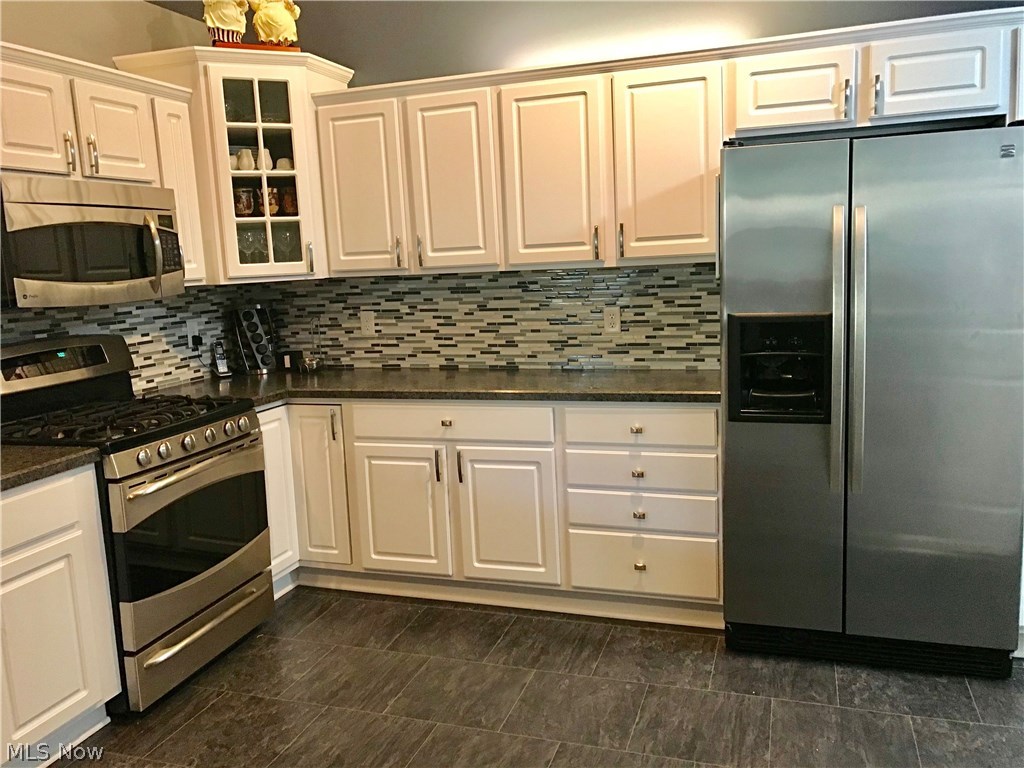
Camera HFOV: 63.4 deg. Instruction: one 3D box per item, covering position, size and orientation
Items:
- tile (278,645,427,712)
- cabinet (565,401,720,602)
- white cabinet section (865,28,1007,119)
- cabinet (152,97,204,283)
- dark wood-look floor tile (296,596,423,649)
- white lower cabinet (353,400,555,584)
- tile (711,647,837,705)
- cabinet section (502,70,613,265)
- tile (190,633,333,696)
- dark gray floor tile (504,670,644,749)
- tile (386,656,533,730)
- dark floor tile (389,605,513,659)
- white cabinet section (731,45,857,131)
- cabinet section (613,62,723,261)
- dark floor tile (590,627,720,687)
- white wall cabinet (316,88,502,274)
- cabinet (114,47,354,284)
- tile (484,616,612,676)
[{"bbox_3d":[-0.545,1.043,2.933,0.397,0.010,0.394,0,10,18],"label":"tile"},{"bbox_3d":[0.587,0.401,3.402,0.607,0.768,0.615,0,10,19],"label":"cabinet"},{"bbox_3d":[1.505,-1.086,2.998,0.450,0.270,0.310,0,9,18],"label":"white cabinet section"},{"bbox_3d":[-1.492,-0.776,3.397,0.328,0.746,0.222,0,10,19],"label":"cabinet"},{"bbox_3d":[-0.610,0.977,3.365,0.397,0.010,0.394,0,10,18],"label":"dark wood-look floor tile"},{"bbox_3d":[-0.139,0.397,3.647,0.916,0.768,0.615,0,10,19],"label":"white lower cabinet"},{"bbox_3d":[0.906,0.989,2.860,0.397,0.010,0.394,0,10,18],"label":"tile"},{"bbox_3d":[0.225,-0.863,3.462,0.450,0.725,0.310,0,9,18],"label":"cabinet section"},{"bbox_3d":[-0.924,1.040,3.060,0.397,0.010,0.394,0,10,18],"label":"tile"},{"bbox_3d":[0.213,1.049,2.681,0.397,0.010,0.394,0,10,18],"label":"dark gray floor tile"},{"bbox_3d":[-0.167,1.046,2.805,0.399,0.010,0.390,0,10,19],"label":"tile"},{"bbox_3d":[-0.231,0.978,3.232,0.399,0.010,0.390,0,10,19],"label":"dark floor tile"},{"bbox_3d":[1.069,-1.089,3.143,0.450,0.270,0.310,0,9,18],"label":"white cabinet section"},{"bbox_3d":[0.635,-0.861,3.325,0.415,0.725,0.310,0,9,18],"label":"cabinet section"},{"bbox_3d":[0.527,0.986,2.986,0.397,0.010,0.394,0,10,18],"label":"dark floor tile"},{"bbox_3d":[-0.400,-0.859,3.647,0.838,0.733,0.325,0,10,18],"label":"white wall cabinet"},{"bbox_3d":[-1.216,-0.951,3.814,1.008,0.937,0.786,-7,10,-26],"label":"cabinet"},{"bbox_3d":[0.148,0.980,3.104,0.399,0.010,0.390,0,10,19],"label":"tile"}]

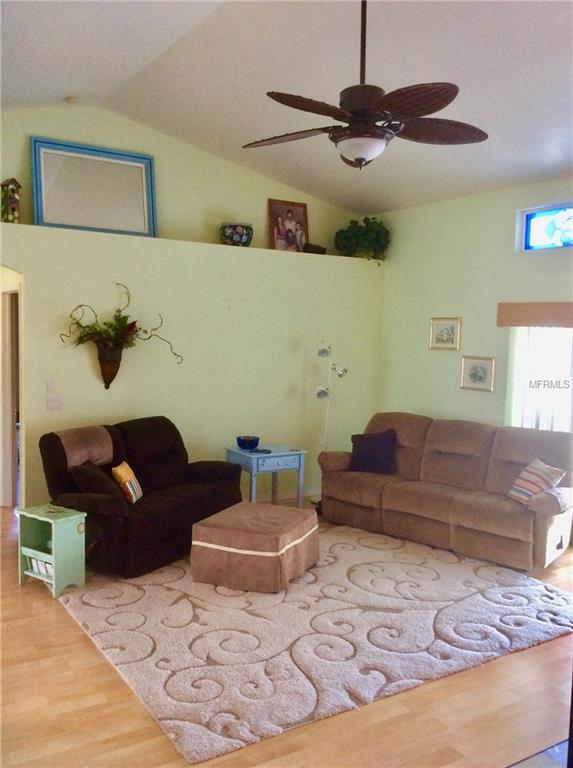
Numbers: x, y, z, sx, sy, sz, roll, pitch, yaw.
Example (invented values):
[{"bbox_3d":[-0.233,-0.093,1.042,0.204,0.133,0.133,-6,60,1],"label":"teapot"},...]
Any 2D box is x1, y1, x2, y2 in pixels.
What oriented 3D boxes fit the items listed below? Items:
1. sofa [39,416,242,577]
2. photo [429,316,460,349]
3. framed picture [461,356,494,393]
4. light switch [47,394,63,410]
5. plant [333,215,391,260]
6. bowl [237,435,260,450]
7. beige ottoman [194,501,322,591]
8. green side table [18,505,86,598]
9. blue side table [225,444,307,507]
[{"bbox_3d":[-1.119,0.821,5.758,0.880,0.950,1.443,4,5,29],"label":"sofa"},{"bbox_3d":[1.576,-0.498,7.073,0.025,0.330,0.427,-1,5,-32],"label":"photo"},{"bbox_3d":[1.803,-0.089,6.716,0.025,0.323,0.410,-1,5,-32],"label":"framed picture"},{"bbox_3d":[-1.988,0.159,6.083,0.120,0.125,0.010,-1,5,-32],"label":"light switch"},{"bbox_3d":[0.840,-1.608,7.833,0.546,0.440,0.352,-1,5,-32],"label":"plant"},{"bbox_3d":[-0.366,0.572,6.804,0.223,0.100,0.223,2,4,0],"label":"bowl"},{"bbox_3d":[-0.203,1.154,5.086,0.665,0.398,0.708,3,5,23],"label":"beige ottoman"},{"bbox_3d":[-1.572,1.110,4.748,0.378,0.502,0.255,4,5,33],"label":"green side table"},{"bbox_3d":[-0.197,0.939,6.764,0.618,0.616,0.439,-2,5,-37],"label":"blue side table"}]

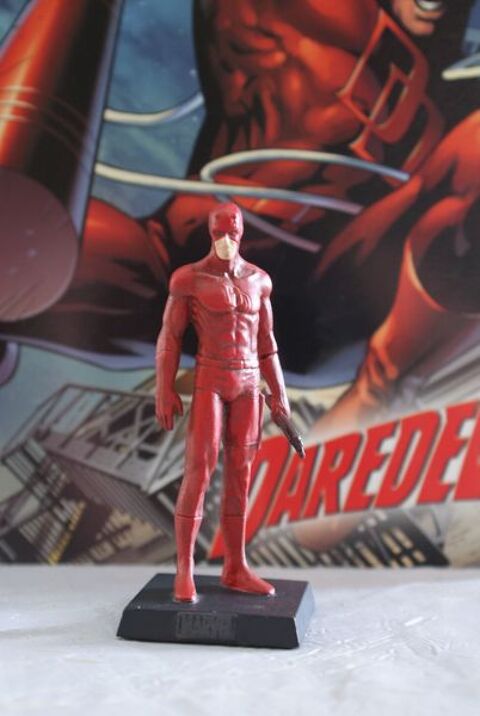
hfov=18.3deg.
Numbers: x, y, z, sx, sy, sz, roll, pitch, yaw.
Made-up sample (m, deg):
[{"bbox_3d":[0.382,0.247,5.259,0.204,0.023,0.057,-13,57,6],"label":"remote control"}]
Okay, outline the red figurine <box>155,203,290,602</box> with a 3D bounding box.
[{"bbox_3d":[-0.003,0.010,0.351,0.034,0.092,0.021,0,4,-21],"label":"red figurine"}]

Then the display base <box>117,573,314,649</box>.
[{"bbox_3d":[-0.004,0.059,0.352,0.041,0.006,0.041,2,4,8],"label":"display base"}]

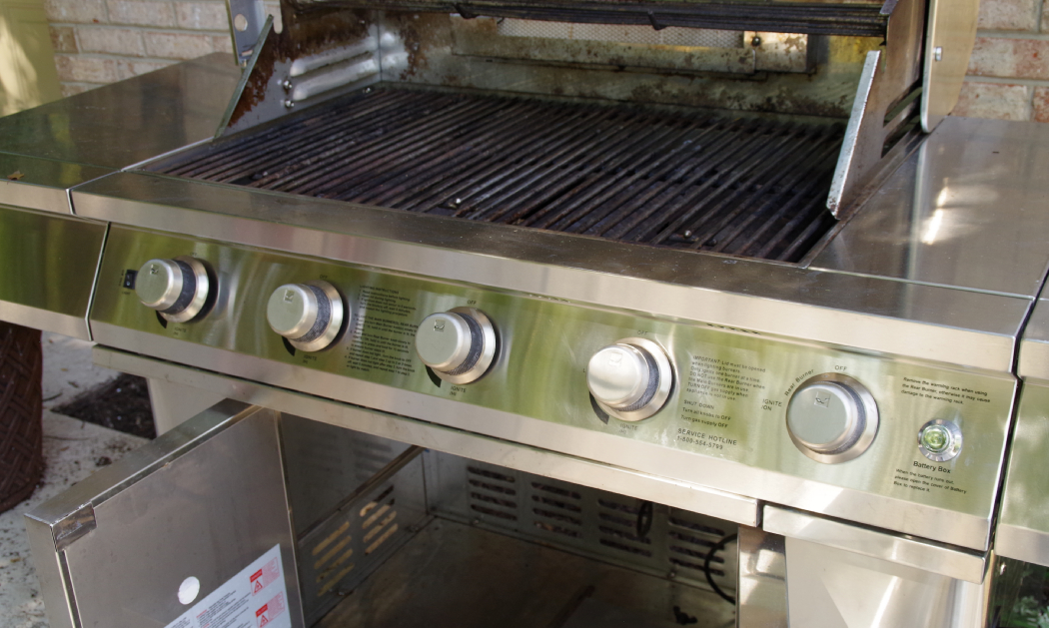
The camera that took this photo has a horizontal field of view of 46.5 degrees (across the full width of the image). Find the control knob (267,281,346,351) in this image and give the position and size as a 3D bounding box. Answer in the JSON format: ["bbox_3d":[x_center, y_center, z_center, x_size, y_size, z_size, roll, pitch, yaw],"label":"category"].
[{"bbox_3d":[-0.215,-0.001,1.176,0.071,0.071,0.049,10,-3,28],"label":"control knob"}]

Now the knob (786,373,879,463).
[{"bbox_3d":[0.232,0.079,0.938,0.071,0.071,0.049,10,-3,28],"label":"knob"}]

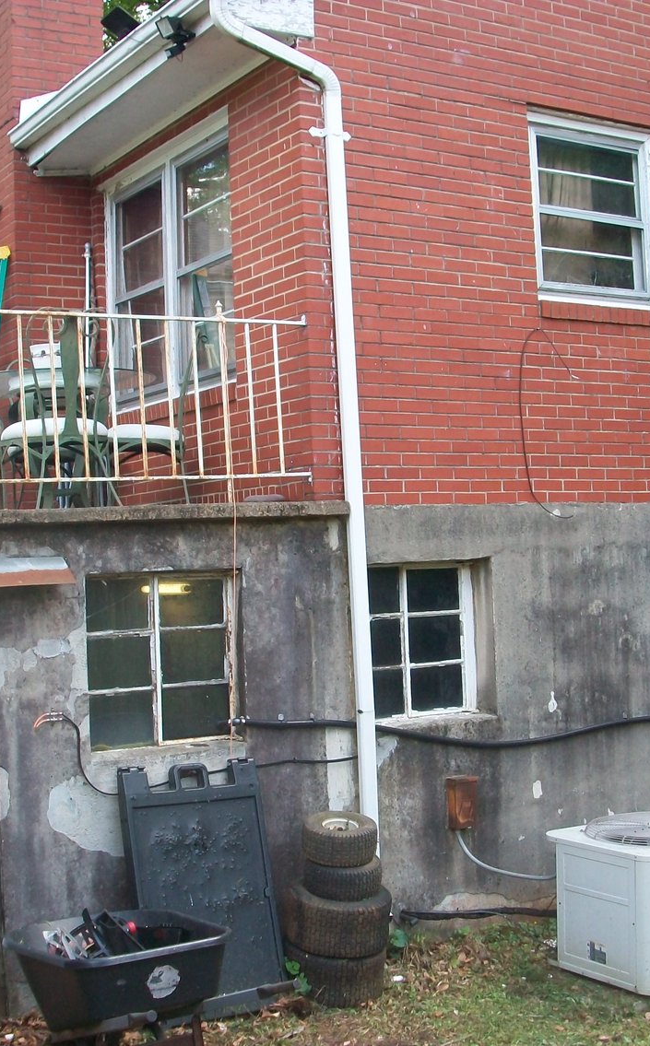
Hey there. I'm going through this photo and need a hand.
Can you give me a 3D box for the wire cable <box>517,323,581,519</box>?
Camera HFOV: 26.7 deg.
[{"bbox_3d":[1.228,-0.547,7.378,0.420,1.030,0.060,-1,-3,-33],"label":"wire cable"}]

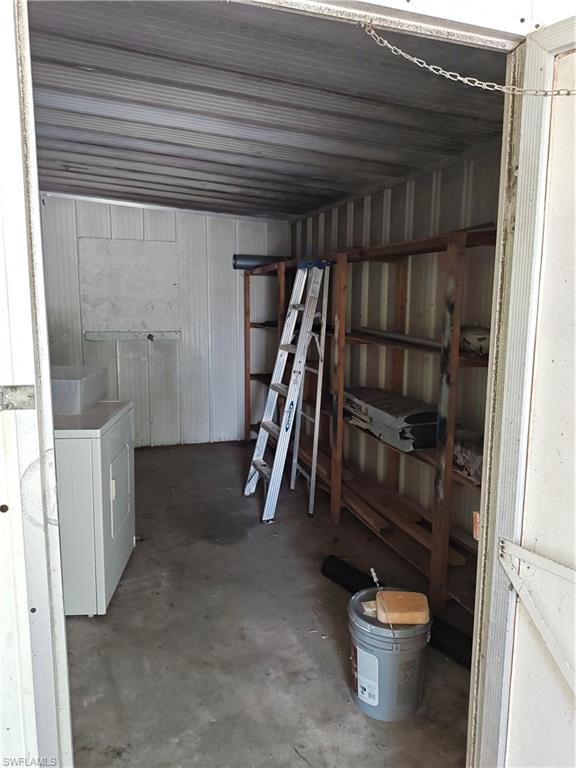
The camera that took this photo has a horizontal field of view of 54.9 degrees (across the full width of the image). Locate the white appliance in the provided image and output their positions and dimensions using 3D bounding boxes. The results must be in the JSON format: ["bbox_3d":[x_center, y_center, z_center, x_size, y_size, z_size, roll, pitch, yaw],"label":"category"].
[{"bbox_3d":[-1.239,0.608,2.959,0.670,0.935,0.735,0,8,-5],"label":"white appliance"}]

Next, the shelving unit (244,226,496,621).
[{"bbox_3d":[0.457,-0.008,4.206,0.570,1.860,4.390,-2,8,-18],"label":"shelving unit"}]

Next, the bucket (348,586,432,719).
[{"bbox_3d":[0.382,1.024,2.120,0.305,0.372,0.305,1,8,0],"label":"bucket"}]

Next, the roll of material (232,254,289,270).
[{"bbox_3d":[-0.257,-1.288,5.894,0.680,0.155,0.155,-3,8,-24],"label":"roll of material"}]

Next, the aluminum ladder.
[{"bbox_3d":[-0.044,0.025,4.107,0.485,1.810,0.619,-2,8,-18],"label":"aluminum ladder"}]

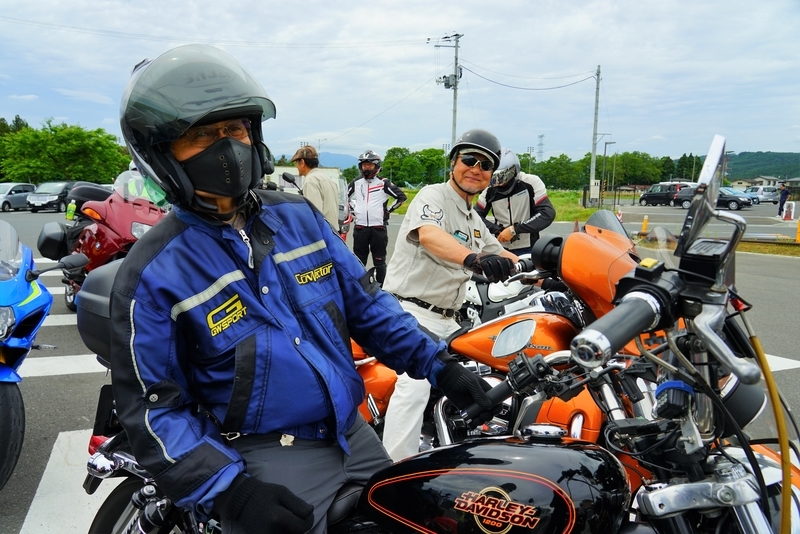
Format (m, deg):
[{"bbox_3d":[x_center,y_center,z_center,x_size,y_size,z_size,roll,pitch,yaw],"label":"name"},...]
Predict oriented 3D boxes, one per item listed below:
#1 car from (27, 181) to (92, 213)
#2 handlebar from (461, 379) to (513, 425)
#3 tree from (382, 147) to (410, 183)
[{"bbox_3d":[-20.064,-4.241,31.869,1.820,1.760,4.750,0,9,-2],"label":"car"},{"bbox_3d":[0.198,0.305,1.220,0.140,0.040,0.040,-43,-13,27],"label":"handlebar"},{"bbox_3d":[-0.623,-16.761,93.568,6.000,9.200,6.000,0,8,0],"label":"tree"}]

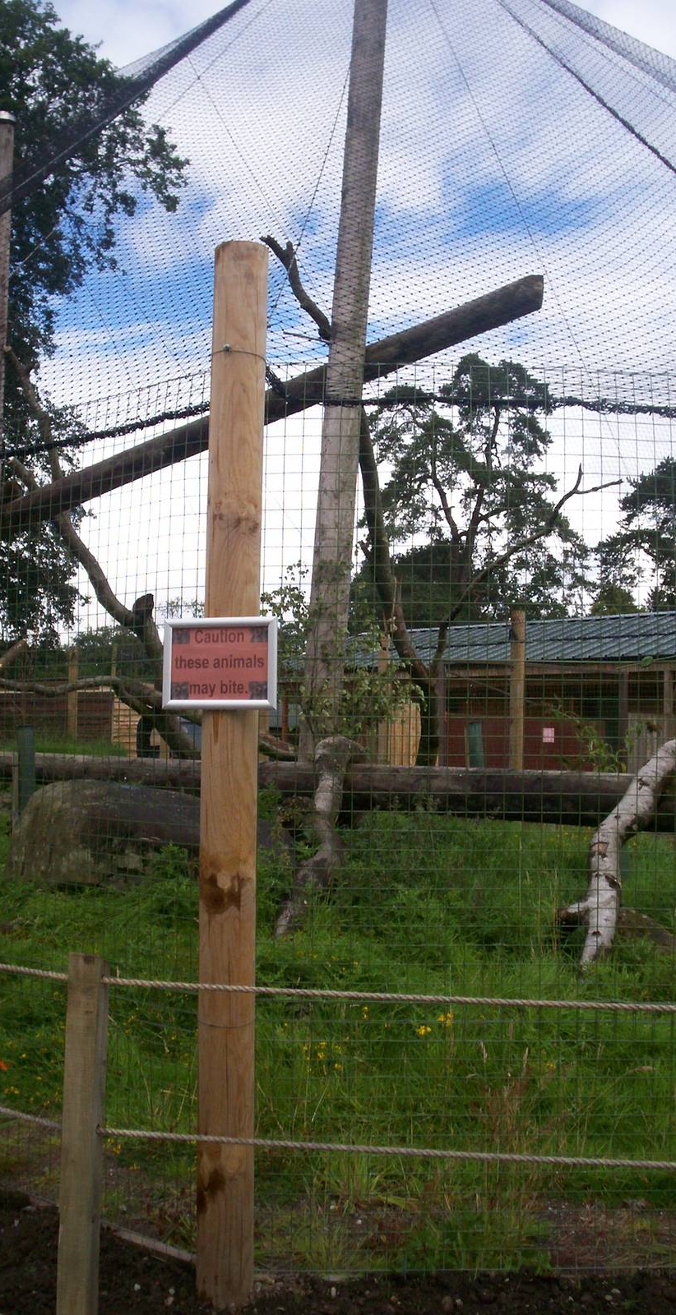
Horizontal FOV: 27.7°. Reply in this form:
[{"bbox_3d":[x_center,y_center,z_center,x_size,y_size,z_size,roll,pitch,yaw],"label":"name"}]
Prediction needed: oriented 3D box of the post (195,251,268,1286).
[{"bbox_3d":[-0.280,0.276,3.615,0.147,2.796,0.147,1,-3,0],"label":"post"}]

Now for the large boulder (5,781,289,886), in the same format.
[{"bbox_3d":[-1.449,1.340,10.400,2.050,0.820,1.200,1,-3,0],"label":"large boulder"}]

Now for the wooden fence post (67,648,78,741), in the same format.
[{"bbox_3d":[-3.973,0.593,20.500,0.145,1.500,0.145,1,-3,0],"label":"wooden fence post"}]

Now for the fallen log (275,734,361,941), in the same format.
[{"bbox_3d":[-0.129,1.205,9.300,0.580,1.250,0.800,1,-3,0],"label":"fallen log"}]

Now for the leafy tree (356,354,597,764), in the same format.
[{"bbox_3d":[3.291,-2.332,32.242,5.500,9.794,5.200,1,-3,0],"label":"leafy tree"}]

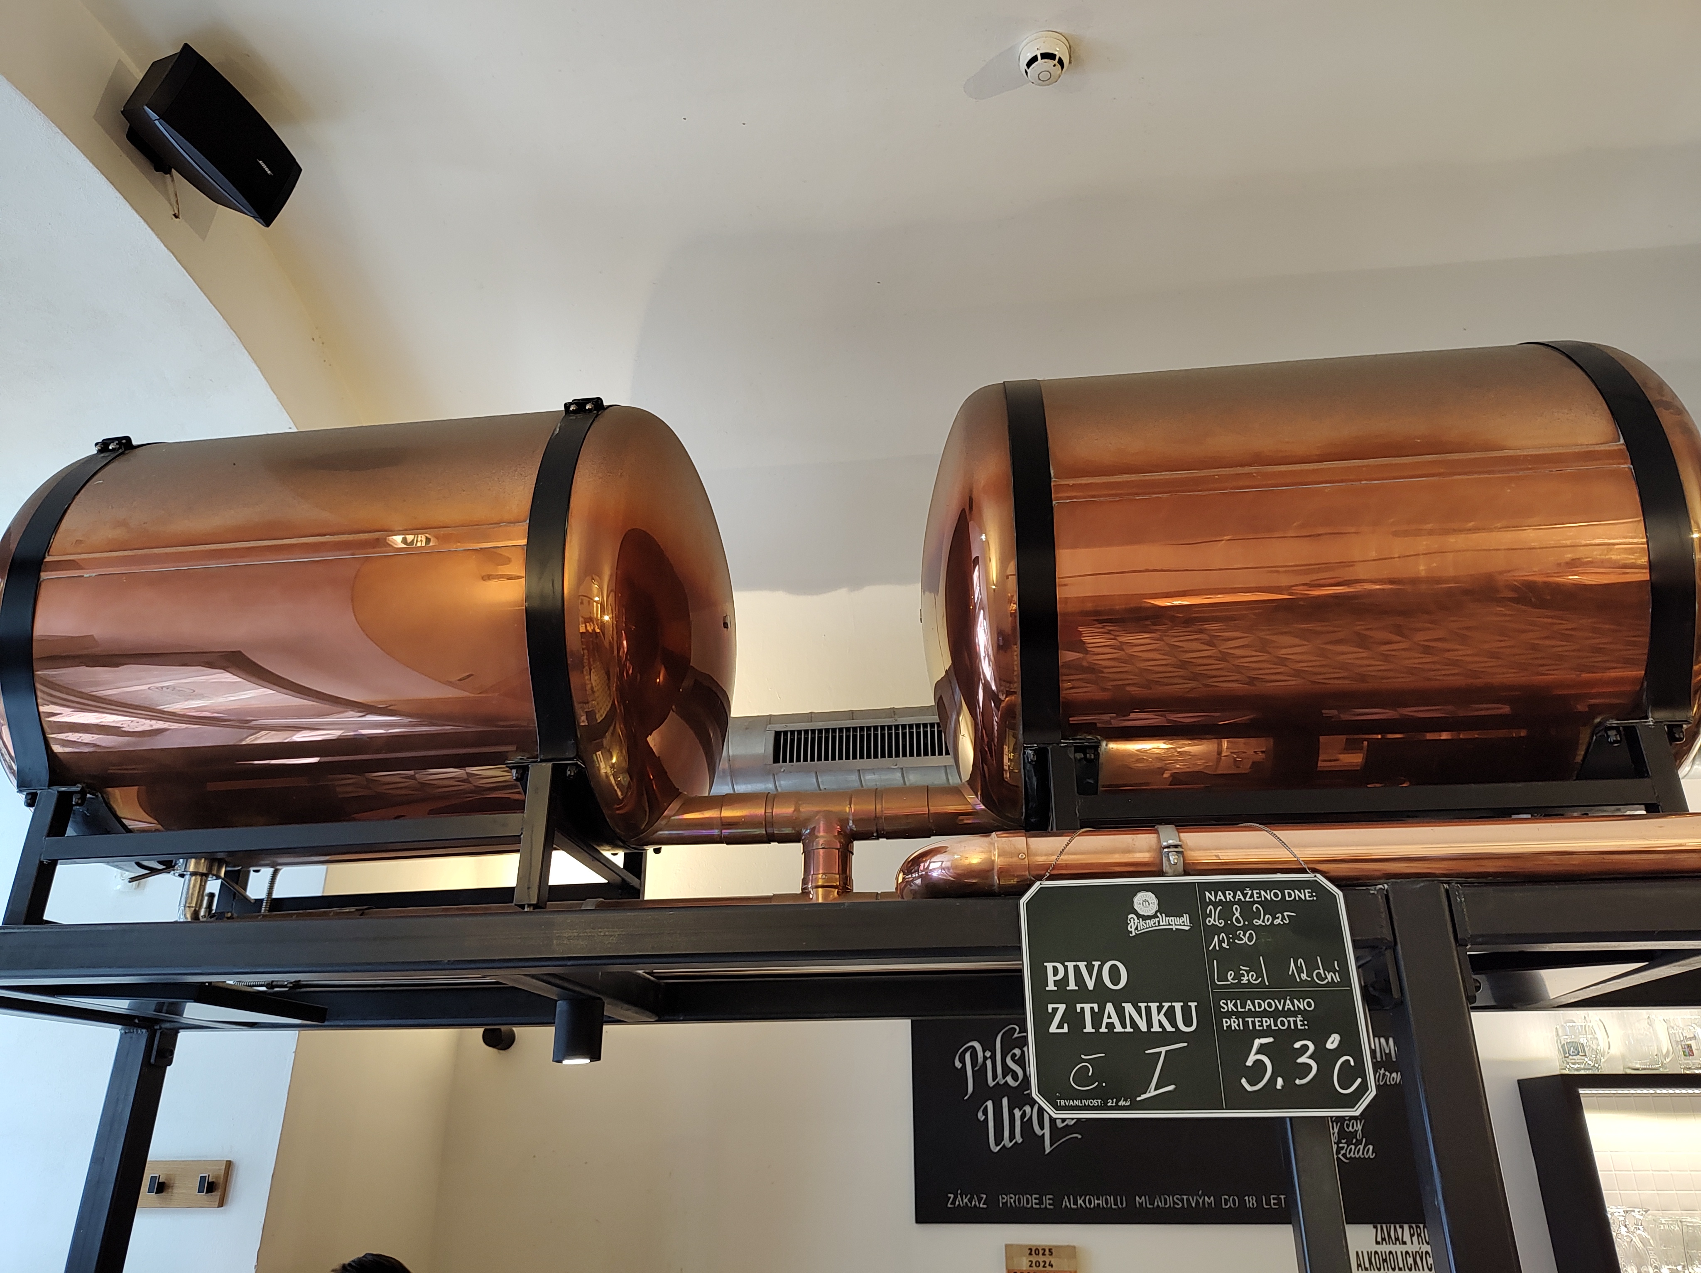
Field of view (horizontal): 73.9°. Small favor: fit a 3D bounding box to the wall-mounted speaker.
[{"bbox_3d":[-1.368,-1.068,2.422,0.161,0.165,0.353,16,-16,19],"label":"wall-mounted speaker"}]

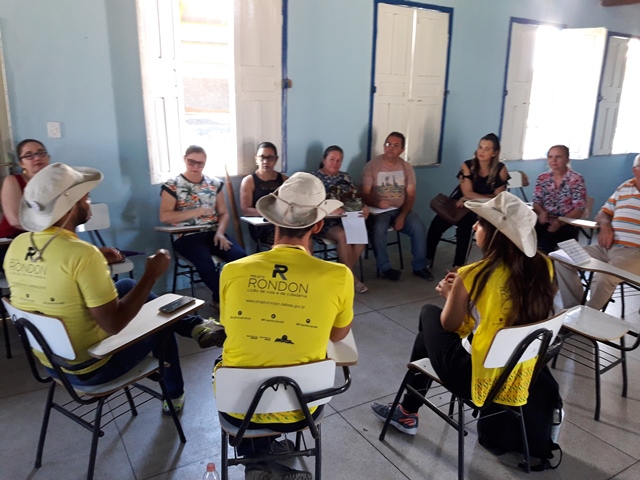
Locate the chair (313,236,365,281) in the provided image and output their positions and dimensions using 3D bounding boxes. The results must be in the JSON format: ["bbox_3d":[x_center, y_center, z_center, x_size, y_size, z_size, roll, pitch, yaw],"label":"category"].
[{"bbox_3d":[0.097,0.004,4.567,0.550,0.790,0.610,-7,17,-30],"label":"chair"}]

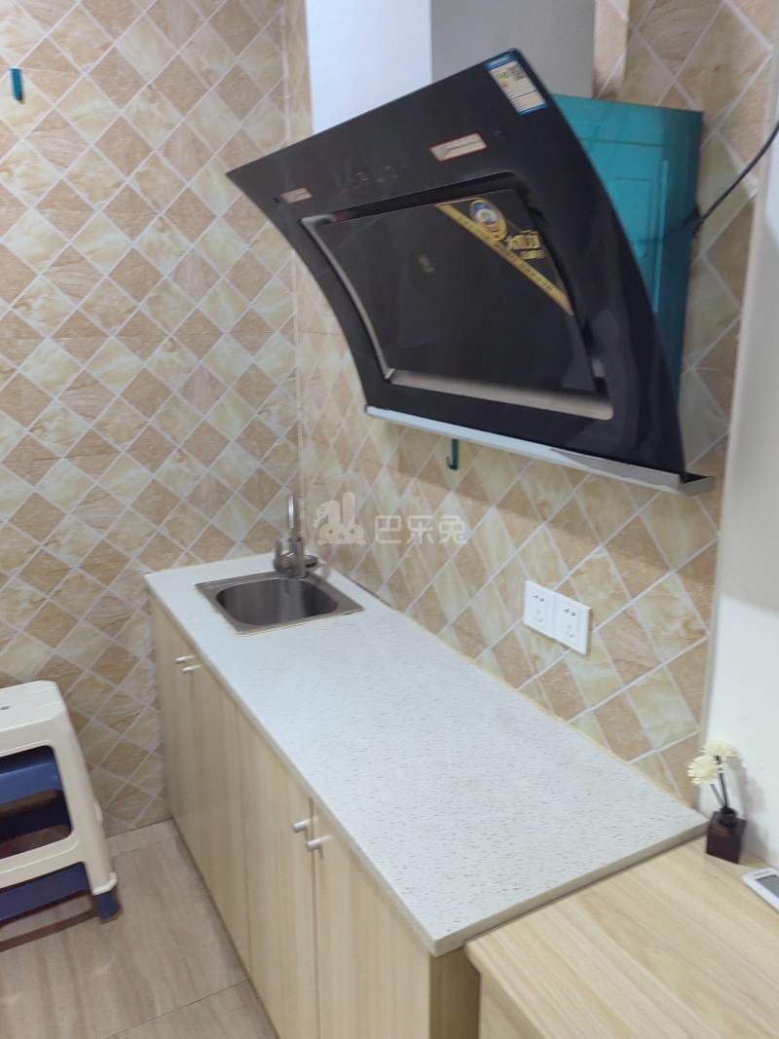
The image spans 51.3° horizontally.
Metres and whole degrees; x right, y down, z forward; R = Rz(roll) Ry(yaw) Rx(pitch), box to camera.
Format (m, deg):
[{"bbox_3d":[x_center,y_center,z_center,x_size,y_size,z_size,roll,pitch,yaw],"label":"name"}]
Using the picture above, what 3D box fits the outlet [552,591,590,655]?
[{"bbox_3d":[0.323,0.184,1.427,0.010,0.086,0.086,-9,17,-27],"label":"outlet"}]

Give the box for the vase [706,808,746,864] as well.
[{"bbox_3d":[0.493,0.455,1.184,0.044,0.067,0.044,8,18,29],"label":"vase"}]

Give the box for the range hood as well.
[{"bbox_3d":[0.077,-0.359,1.331,0.381,0.484,0.906,-9,17,-27],"label":"range hood"}]

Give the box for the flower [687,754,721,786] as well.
[{"bbox_3d":[0.454,0.362,1.172,0.048,0.032,0.048,-11,21,33],"label":"flower"}]

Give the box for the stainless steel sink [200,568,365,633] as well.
[{"bbox_3d":[-0.300,0.280,2.170,0.325,0.160,0.385,-9,17,-27],"label":"stainless steel sink"}]

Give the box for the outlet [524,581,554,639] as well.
[{"bbox_3d":[0.282,0.164,1.500,0.010,0.086,0.086,-9,17,-27],"label":"outlet"}]

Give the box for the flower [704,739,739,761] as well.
[{"bbox_3d":[0.475,0.330,1.160,0.048,0.026,0.048,8,18,29],"label":"flower"}]

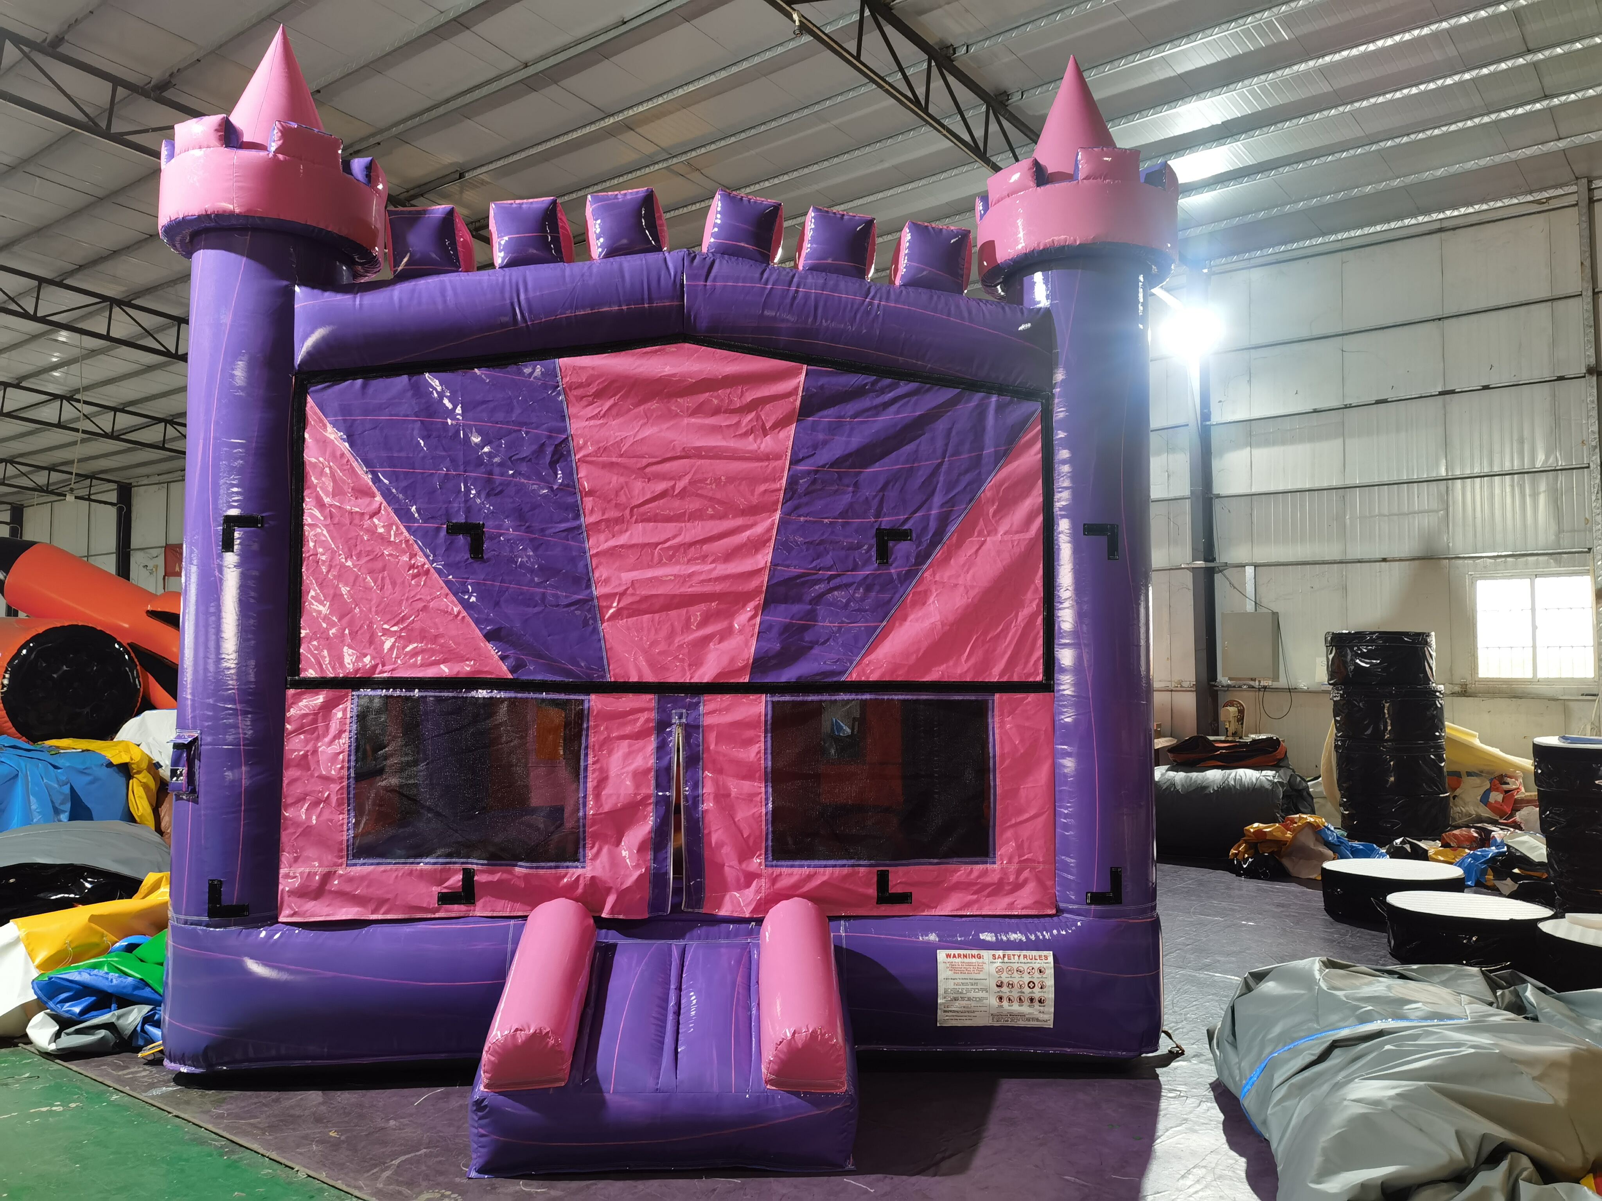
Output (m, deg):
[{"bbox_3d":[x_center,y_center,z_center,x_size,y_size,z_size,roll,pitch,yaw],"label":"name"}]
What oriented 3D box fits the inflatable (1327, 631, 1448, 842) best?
[{"bbox_3d":[5.368,1.243,11.419,0.930,1.920,0.930,1,-3,-3],"label":"inflatable"}]

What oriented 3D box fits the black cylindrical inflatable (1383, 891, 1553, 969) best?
[{"bbox_3d":[3.695,1.838,6.908,0.830,0.300,0.830,0,-3,0],"label":"black cylindrical inflatable"}]

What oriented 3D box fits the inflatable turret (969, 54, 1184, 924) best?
[{"bbox_3d":[1.203,-0.559,5.511,0.890,3.780,0.890,1,-3,-3],"label":"inflatable turret"}]

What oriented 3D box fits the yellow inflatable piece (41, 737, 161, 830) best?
[{"bbox_3d":[-3.946,1.035,7.054,0.680,0.520,0.500,1,-3,-3],"label":"yellow inflatable piece"}]

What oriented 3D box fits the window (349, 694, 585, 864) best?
[{"bbox_3d":[-1.377,0.735,5.149,0.960,0.700,0.040,1,-3,-3],"label":"window"}]

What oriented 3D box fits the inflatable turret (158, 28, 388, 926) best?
[{"bbox_3d":[-2.279,-0.597,5.345,0.900,3.810,0.900,1,-3,-3],"label":"inflatable turret"}]

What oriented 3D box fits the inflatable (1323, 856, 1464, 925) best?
[{"bbox_3d":[3.825,1.895,8.068,0.860,0.310,0.860,1,-3,-3],"label":"inflatable"}]

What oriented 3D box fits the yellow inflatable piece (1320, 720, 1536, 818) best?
[{"bbox_3d":[6.282,1.688,12.531,1.950,0.950,0.900,1,-3,-3],"label":"yellow inflatable piece"}]

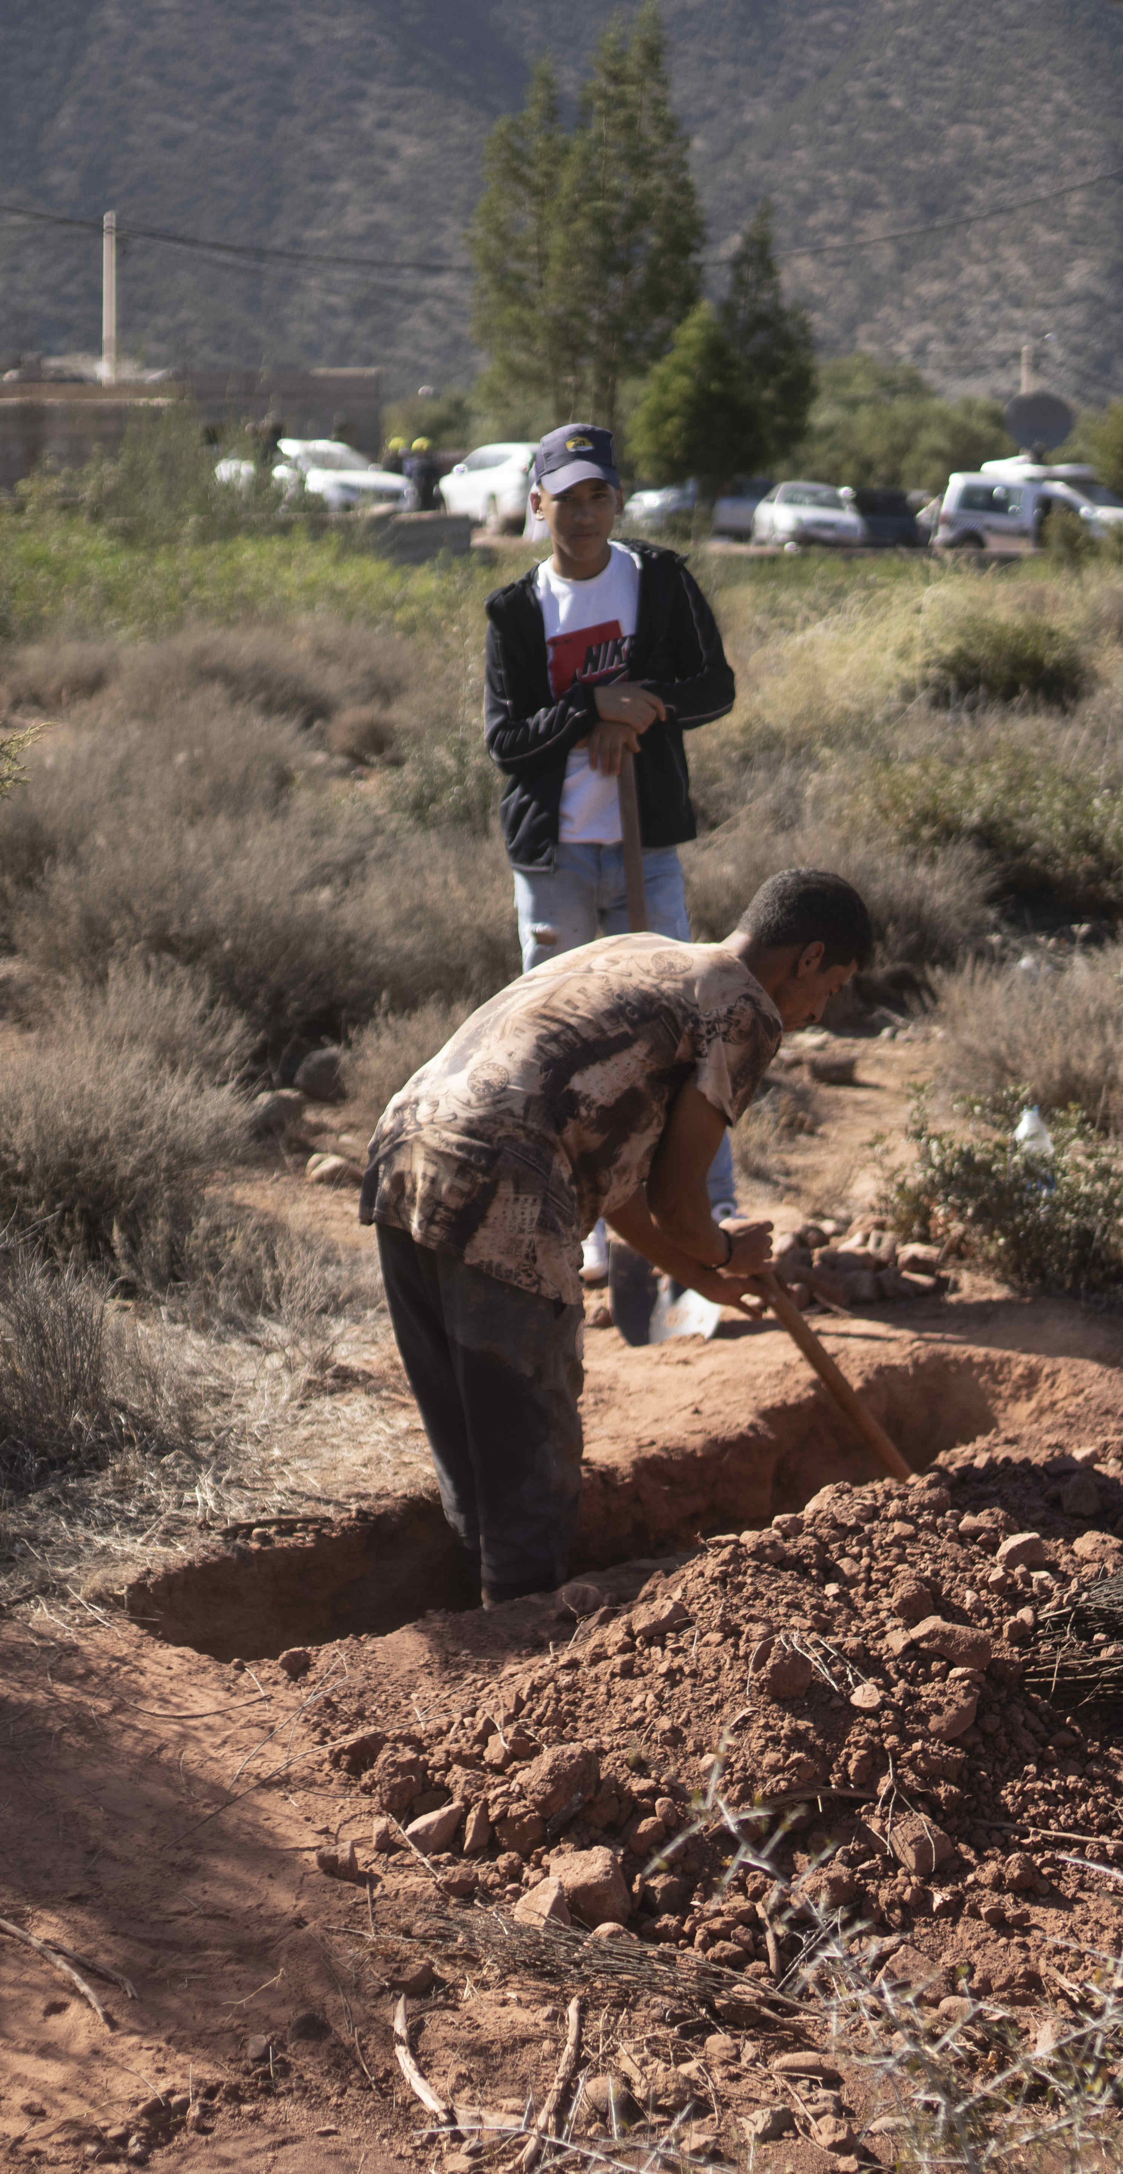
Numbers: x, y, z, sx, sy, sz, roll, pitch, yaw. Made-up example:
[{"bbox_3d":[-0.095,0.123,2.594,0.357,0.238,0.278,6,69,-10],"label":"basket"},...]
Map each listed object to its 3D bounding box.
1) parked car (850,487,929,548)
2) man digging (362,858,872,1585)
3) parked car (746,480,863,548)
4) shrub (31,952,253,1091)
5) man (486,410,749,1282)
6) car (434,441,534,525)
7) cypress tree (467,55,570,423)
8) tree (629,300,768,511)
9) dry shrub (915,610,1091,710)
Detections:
[{"bbox_3d":[6.599,-11.796,65.954,1.780,1.500,4.200,-2,10,-10],"label":"parked car"},{"bbox_3d":[0.072,0.309,4.853,0.720,1.250,0.480,-4,11,-22],"label":"man digging"},{"bbox_3d":[5.348,-12.427,68.864,1.680,1.417,4.000,-2,11,-9],"label":"parked car"},{"bbox_3d":[-1.059,-0.116,8.062,0.580,0.395,0.550,0,11,0],"label":"shrub"},{"bbox_3d":[0.106,-0.474,6.503,0.540,1.742,0.440,0,11,0],"label":"man"},{"bbox_3d":[-0.832,-10.002,53.067,1.800,1.600,4.300,-4,11,-23],"label":"car"},{"bbox_3d":[-0.930,-16.313,66.149,2.200,9.900,2.200,0,10,0],"label":"cypress tree"},{"bbox_3d":[2.881,-13.817,65.550,2.800,4.693,2.700,0,11,0],"label":"tree"},{"bbox_3d":[3.192,-3.082,22.893,1.270,0.710,1.150,0,10,0],"label":"dry shrub"}]

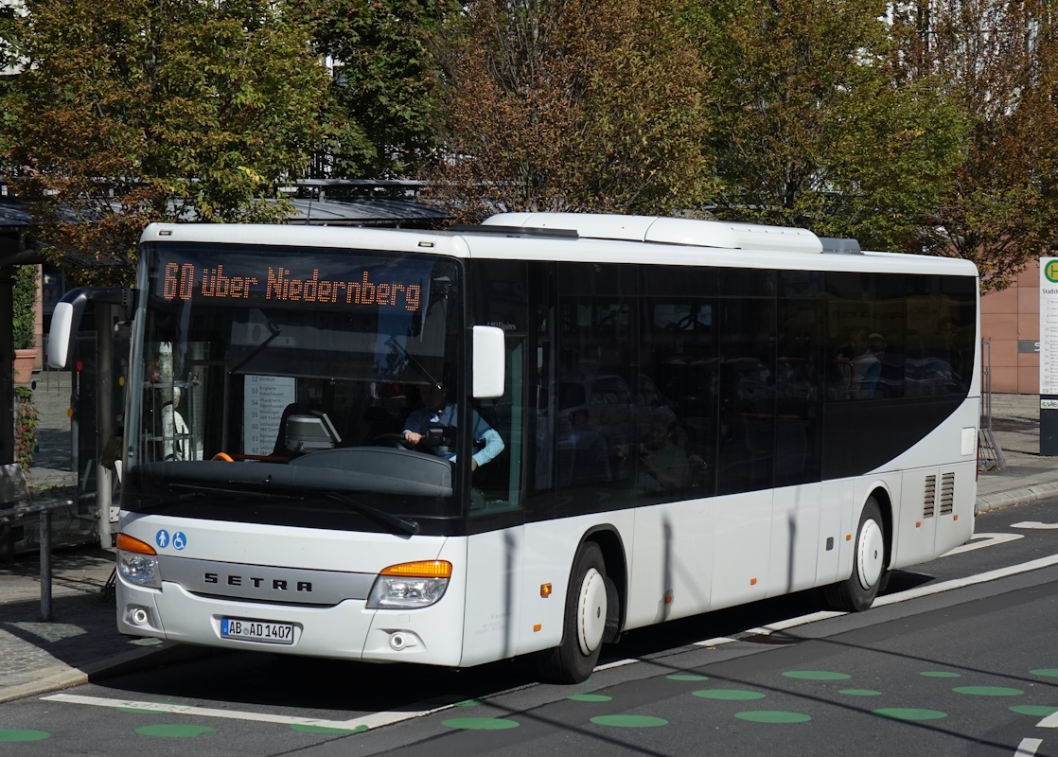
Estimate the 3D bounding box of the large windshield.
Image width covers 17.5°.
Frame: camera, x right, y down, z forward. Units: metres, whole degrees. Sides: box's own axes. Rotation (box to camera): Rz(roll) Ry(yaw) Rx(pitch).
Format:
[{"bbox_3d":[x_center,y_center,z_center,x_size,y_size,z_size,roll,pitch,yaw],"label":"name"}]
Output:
[{"bbox_3d":[-1.581,0.051,22.386,2.440,1.800,0.400,4,2,23],"label":"large windshield"}]

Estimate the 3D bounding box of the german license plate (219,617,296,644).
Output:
[{"bbox_3d":[-1.753,1.627,22.215,0.525,0.118,0.020,4,2,23],"label":"german license plate"}]

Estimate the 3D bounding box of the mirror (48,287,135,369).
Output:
[{"bbox_3d":[-2.903,-0.323,22.733,0.400,0.560,0.520,4,3,31],"label":"mirror"}]

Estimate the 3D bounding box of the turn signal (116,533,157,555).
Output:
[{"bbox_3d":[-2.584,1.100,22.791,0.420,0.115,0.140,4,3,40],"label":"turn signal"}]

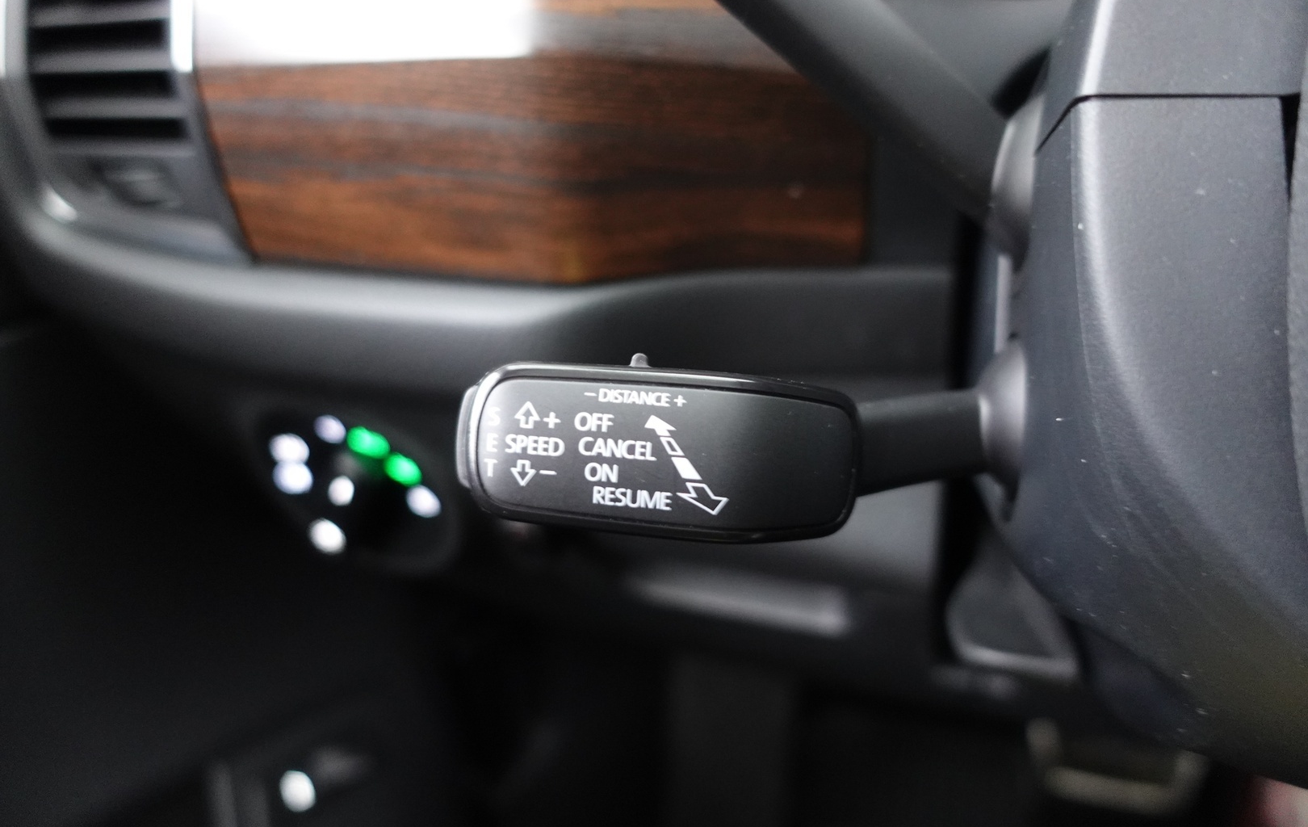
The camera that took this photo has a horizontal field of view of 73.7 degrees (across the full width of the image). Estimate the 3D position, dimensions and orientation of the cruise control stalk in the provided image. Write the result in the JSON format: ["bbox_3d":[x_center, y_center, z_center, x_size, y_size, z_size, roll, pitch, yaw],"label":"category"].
[{"bbox_3d":[0.016,0.008,0.174,0.107,0.033,0.030,1,-7,-12],"label":"cruise control stalk"}]

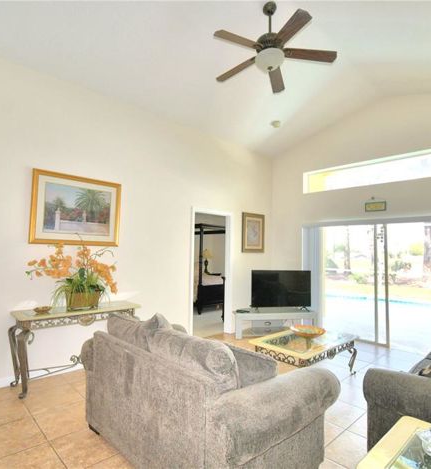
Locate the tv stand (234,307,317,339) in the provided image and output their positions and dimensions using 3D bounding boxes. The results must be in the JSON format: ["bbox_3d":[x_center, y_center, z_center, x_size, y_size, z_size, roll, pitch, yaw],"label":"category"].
[{"bbox_3d":[0.997,1.538,5.143,1.390,0.465,0.450,1,-4,-3],"label":"tv stand"}]

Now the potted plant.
[{"bbox_3d":[-1.543,0.454,3.258,0.850,0.760,0.450,6,-6,-43],"label":"potted plant"}]

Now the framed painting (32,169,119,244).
[{"bbox_3d":[-1.628,-0.275,3.510,0.993,0.815,0.040,4,-5,-41],"label":"framed painting"}]

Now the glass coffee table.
[{"bbox_3d":[1.058,1.452,3.415,1.270,0.430,0.710,6,-6,-43],"label":"glass coffee table"}]

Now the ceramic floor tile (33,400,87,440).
[{"bbox_3d":[-1.229,1.565,2.494,0.449,0.012,0.449,4,-5,-42],"label":"ceramic floor tile"}]

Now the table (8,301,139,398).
[{"bbox_3d":[-1.453,1.229,3.332,1.380,0.735,0.420,6,-6,-43],"label":"table"}]

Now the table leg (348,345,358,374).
[{"bbox_3d":[1.673,1.522,3.581,0.100,0.350,0.100,6,-6,-43],"label":"table leg"}]

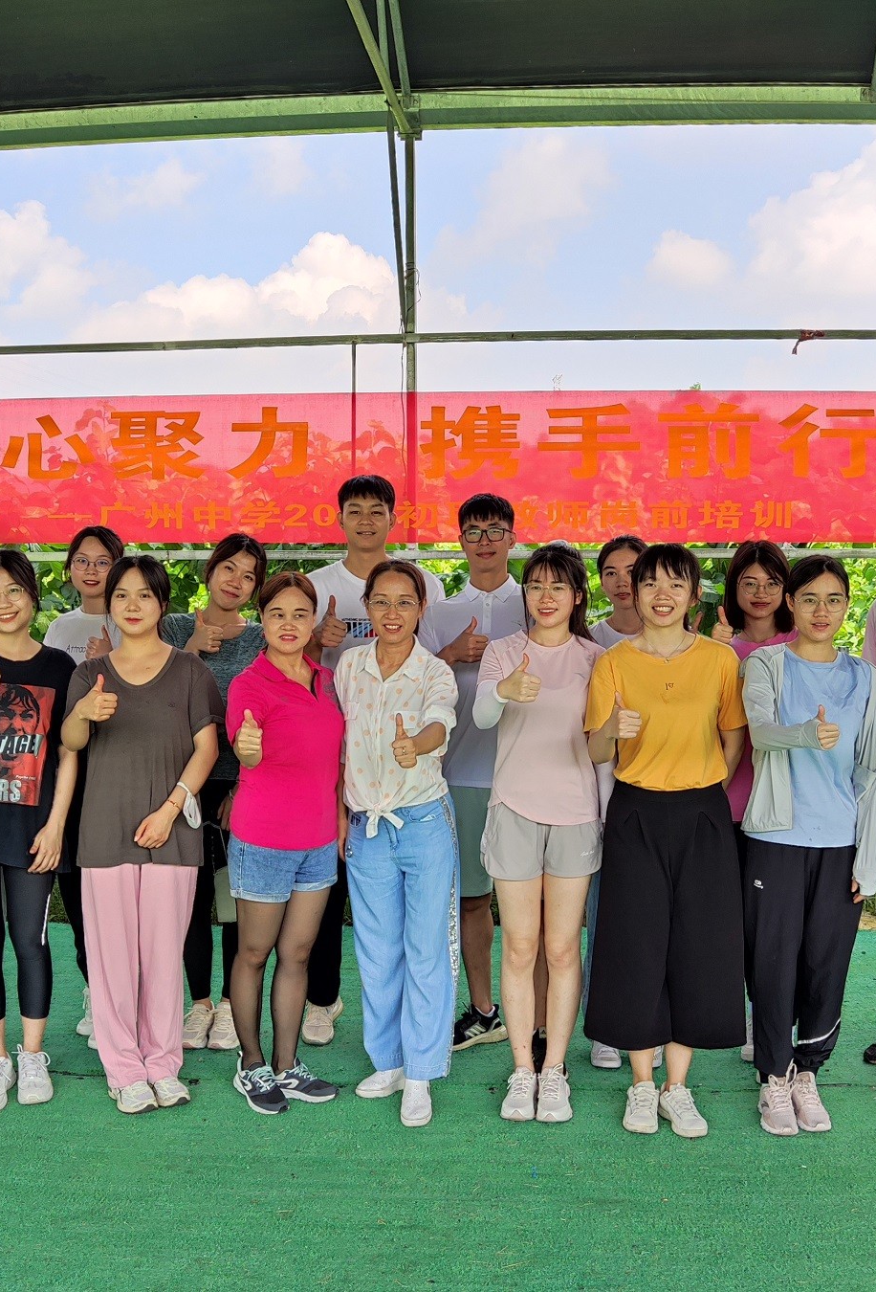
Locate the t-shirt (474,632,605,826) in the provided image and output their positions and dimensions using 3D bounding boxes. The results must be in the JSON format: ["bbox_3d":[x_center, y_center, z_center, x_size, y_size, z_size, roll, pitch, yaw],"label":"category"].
[{"bbox_3d":[0.298,0.232,3.627,0.387,0.548,0.280,0,4,3],"label":"t-shirt"}]

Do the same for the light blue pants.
[{"bbox_3d":[-0.102,0.851,3.619,0.323,0.863,0.300,0,4,-3],"label":"light blue pants"}]

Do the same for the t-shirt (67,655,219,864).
[{"bbox_3d":[-0.849,0.328,3.608,0.444,0.638,0.280,0,4,-4],"label":"t-shirt"}]

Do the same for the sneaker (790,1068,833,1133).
[{"bbox_3d":[1.067,1.295,3.582,0.095,0.107,0.245,1,5,9],"label":"sneaker"}]

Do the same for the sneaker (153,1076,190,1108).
[{"bbox_3d":[-0.817,1.309,3.798,0.095,0.100,0.250,-2,4,-25],"label":"sneaker"}]

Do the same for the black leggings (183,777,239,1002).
[{"bbox_3d":[-0.710,0.725,4.117,0.330,0.850,0.230,-1,5,-8],"label":"black leggings"}]

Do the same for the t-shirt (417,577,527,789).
[{"bbox_3d":[0.150,0.118,3.903,0.448,0.670,0.280,0,4,0],"label":"t-shirt"}]

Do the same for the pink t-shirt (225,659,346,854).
[{"bbox_3d":[-0.454,0.304,3.698,0.356,0.566,0.280,-2,4,-25],"label":"pink t-shirt"}]

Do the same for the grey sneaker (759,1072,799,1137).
[{"bbox_3d":[0.965,1.278,3.526,0.095,0.115,0.255,0,4,3],"label":"grey sneaker"}]

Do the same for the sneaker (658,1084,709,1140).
[{"bbox_3d":[0.694,1.299,3.545,0.095,0.105,0.245,0,5,-5],"label":"sneaker"}]

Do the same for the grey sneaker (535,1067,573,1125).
[{"bbox_3d":[0.342,1.289,3.638,0.095,0.107,0.245,0,5,5],"label":"grey sneaker"}]

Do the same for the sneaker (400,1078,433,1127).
[{"bbox_3d":[-0.064,1.322,3.685,0.092,0.090,0.245,0,4,-2],"label":"sneaker"}]

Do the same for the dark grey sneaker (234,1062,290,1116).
[{"bbox_3d":[-0.520,1.269,3.641,0.095,0.115,0.255,-2,5,-30],"label":"dark grey sneaker"}]

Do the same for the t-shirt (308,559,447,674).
[{"bbox_3d":[-0.225,0.049,3.992,0.520,0.680,0.280,0,5,0],"label":"t-shirt"}]

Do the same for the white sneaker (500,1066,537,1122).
[{"bbox_3d":[0.251,1.289,3.644,0.095,0.107,0.245,1,6,11],"label":"white sneaker"}]

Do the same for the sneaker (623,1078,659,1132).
[{"bbox_3d":[0.598,1.320,3.643,0.097,0.100,0.250,1,4,11],"label":"sneaker"}]

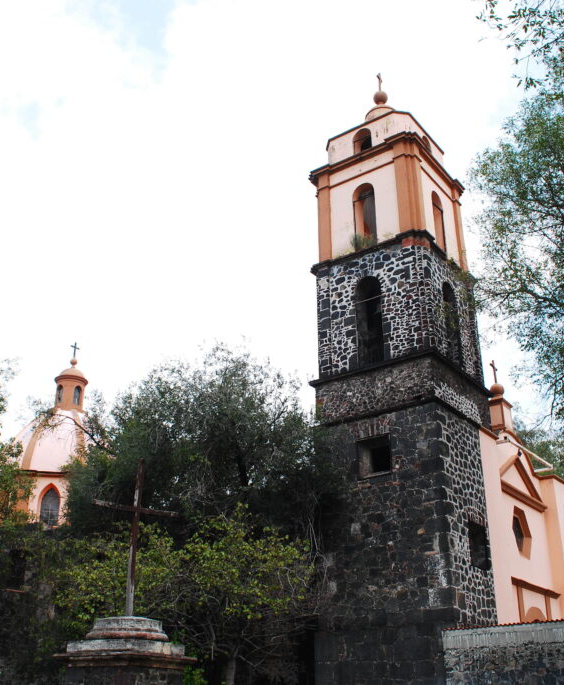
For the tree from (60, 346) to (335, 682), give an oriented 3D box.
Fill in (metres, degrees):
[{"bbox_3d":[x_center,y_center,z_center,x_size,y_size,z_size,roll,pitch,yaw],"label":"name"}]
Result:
[{"bbox_3d":[-2.697,6.240,25.641,8.580,13.070,7.800,3,-25,-5],"label":"tree"}]

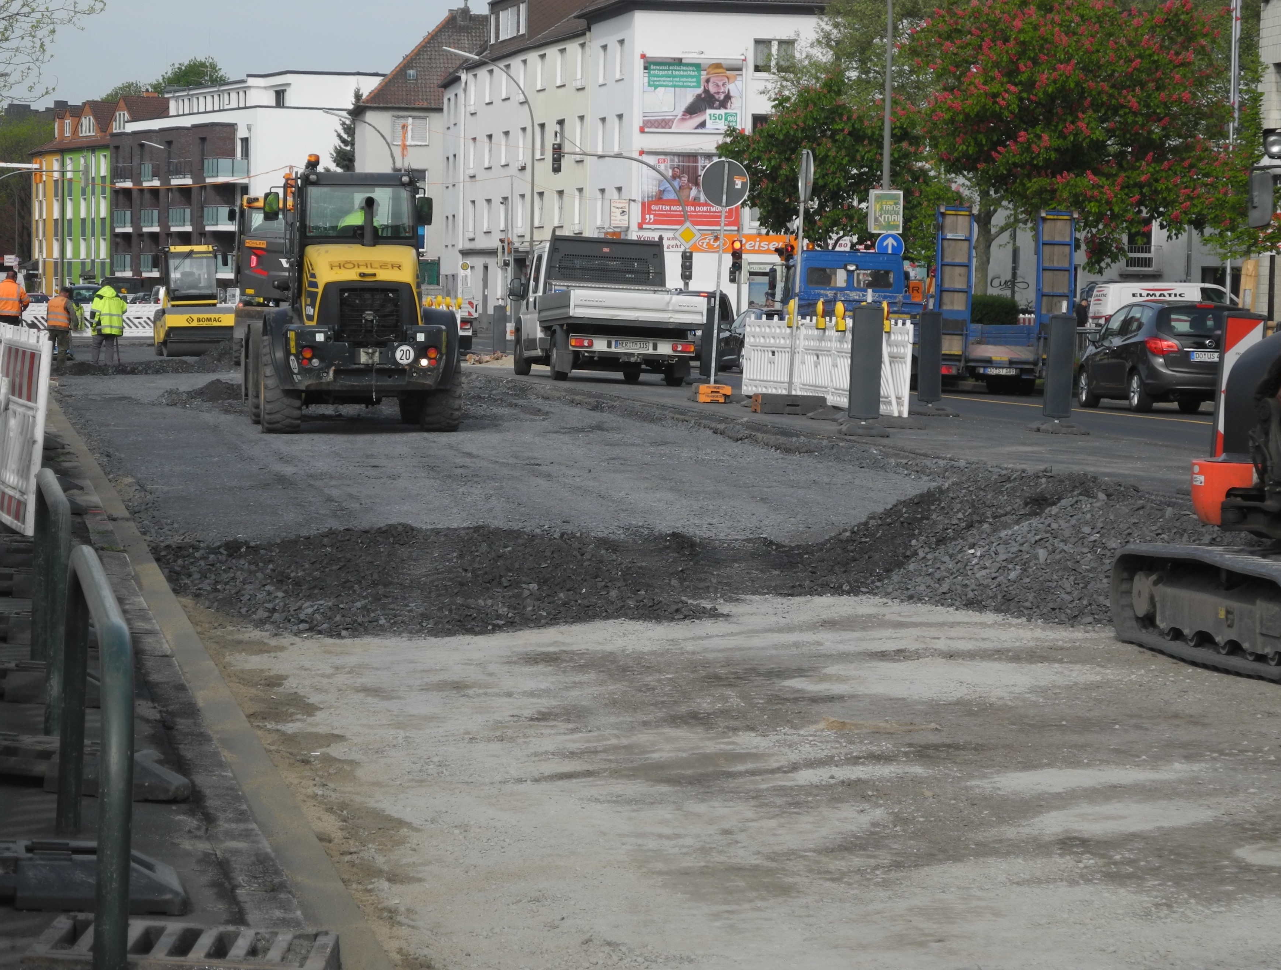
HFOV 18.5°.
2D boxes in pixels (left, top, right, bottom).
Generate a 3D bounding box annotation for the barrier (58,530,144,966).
[{"bbox_3d":[-1.152,0.557,8.205,0.070,0.690,2.670,0,3,-10],"label":"barrier"}]

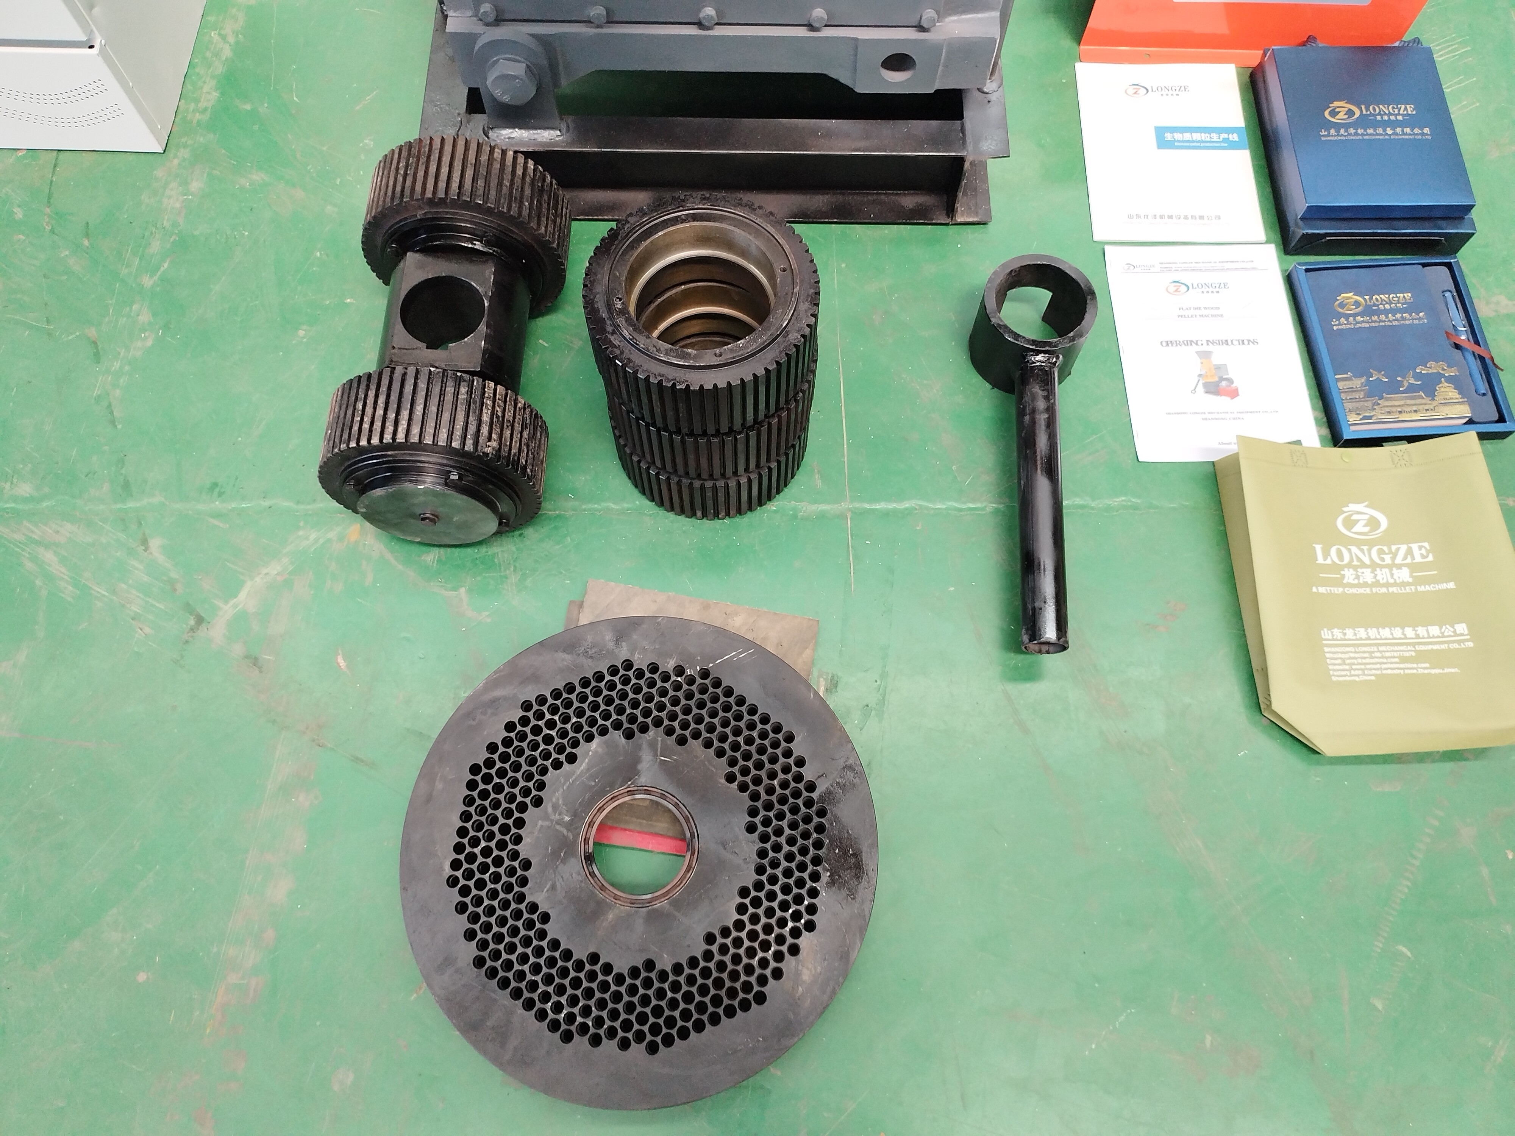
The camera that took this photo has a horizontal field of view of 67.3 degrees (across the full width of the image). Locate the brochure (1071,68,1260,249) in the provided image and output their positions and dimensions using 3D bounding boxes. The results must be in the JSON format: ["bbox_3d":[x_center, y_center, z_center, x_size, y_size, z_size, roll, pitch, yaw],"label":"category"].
[{"bbox_3d":[0.526,-0.537,1.462,0.210,0.005,0.297,1,67,2],"label":"brochure"}]

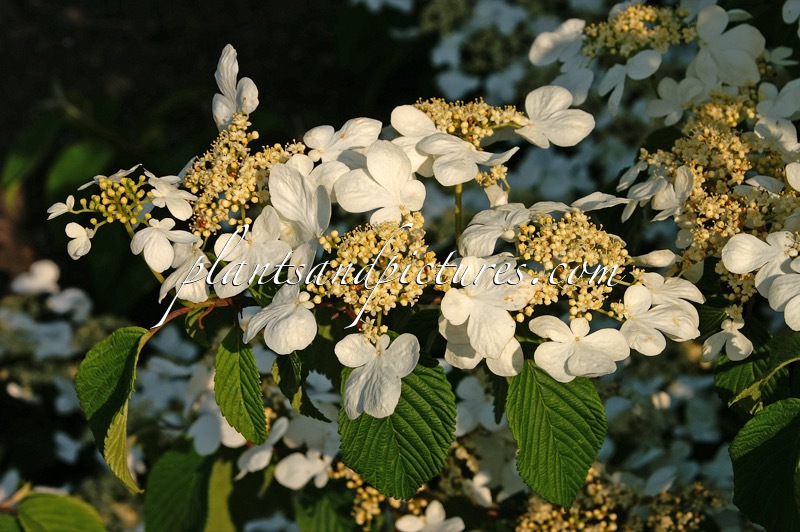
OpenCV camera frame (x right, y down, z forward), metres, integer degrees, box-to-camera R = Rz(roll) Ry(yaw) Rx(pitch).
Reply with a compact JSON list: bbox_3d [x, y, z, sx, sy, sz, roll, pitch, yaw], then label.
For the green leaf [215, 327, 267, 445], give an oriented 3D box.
[{"bbox_3d":[-0.069,0.051,0.860,0.020,0.051,0.012,-13,-15,15],"label":"green leaf"}]

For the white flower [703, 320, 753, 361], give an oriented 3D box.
[{"bbox_3d":[0.142,0.032,0.870,0.021,0.018,0.011,0,-6,-6],"label":"white flower"}]

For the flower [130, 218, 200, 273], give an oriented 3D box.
[{"bbox_3d":[-0.095,-0.008,0.810,0.028,0.024,0.012,2,-30,8],"label":"flower"}]

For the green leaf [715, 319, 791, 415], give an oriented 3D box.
[{"bbox_3d":[0.164,0.047,0.930,0.037,0.046,0.020,0,-21,6],"label":"green leaf"}]

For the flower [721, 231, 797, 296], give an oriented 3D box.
[{"bbox_3d":[0.151,0.000,0.840,0.034,0.029,0.014,0,-12,9],"label":"flower"}]

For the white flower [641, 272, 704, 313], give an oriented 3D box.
[{"bbox_3d":[0.117,0.011,0.860,0.027,0.017,0.012,-11,-25,-12],"label":"white flower"}]

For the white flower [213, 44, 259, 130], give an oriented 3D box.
[{"bbox_3d":[-0.072,-0.078,0.870,0.020,0.036,0.015,-3,-11,-18],"label":"white flower"}]

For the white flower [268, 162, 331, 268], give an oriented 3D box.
[{"bbox_3d":[-0.040,-0.020,0.795,0.025,0.043,0.018,-11,-6,-32],"label":"white flower"}]

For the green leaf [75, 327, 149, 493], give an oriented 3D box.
[{"bbox_3d":[-0.130,0.065,0.900,0.030,0.073,0.022,-2,-12,18],"label":"green leaf"}]

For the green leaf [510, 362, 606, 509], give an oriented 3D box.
[{"bbox_3d":[0.066,0.070,0.850,0.041,0.065,0.013,-12,-11,-3],"label":"green leaf"}]

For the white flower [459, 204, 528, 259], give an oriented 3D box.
[{"bbox_3d":[0.038,-0.014,0.800,0.031,0.022,0.015,-10,-27,-30],"label":"white flower"}]

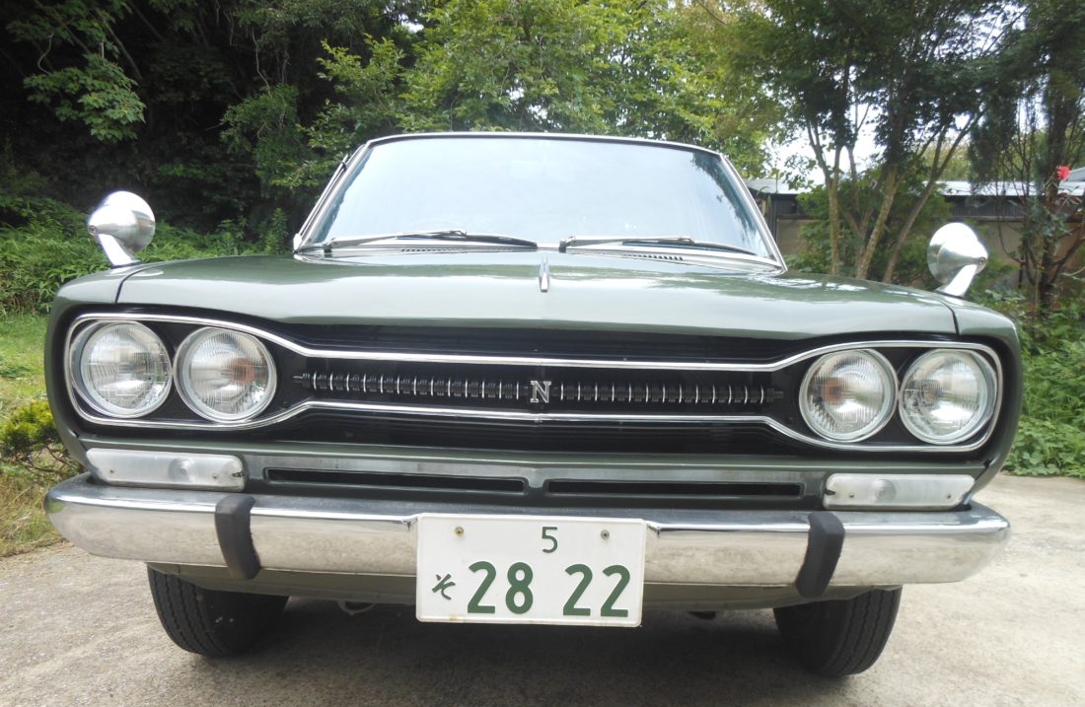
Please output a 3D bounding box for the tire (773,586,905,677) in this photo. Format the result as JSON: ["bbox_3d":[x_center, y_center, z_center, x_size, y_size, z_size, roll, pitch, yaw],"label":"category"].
[{"bbox_3d":[0.623,0.402,1.782,0.155,0.604,0.604,2,2,0],"label":"tire"}]

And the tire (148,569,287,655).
[{"bbox_3d":[-0.685,0.361,1.785,0.155,0.604,0.604,2,2,0],"label":"tire"}]

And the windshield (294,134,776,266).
[{"bbox_3d":[0.002,-0.458,2.298,1.380,0.552,0.135,2,-38,0],"label":"windshield"}]

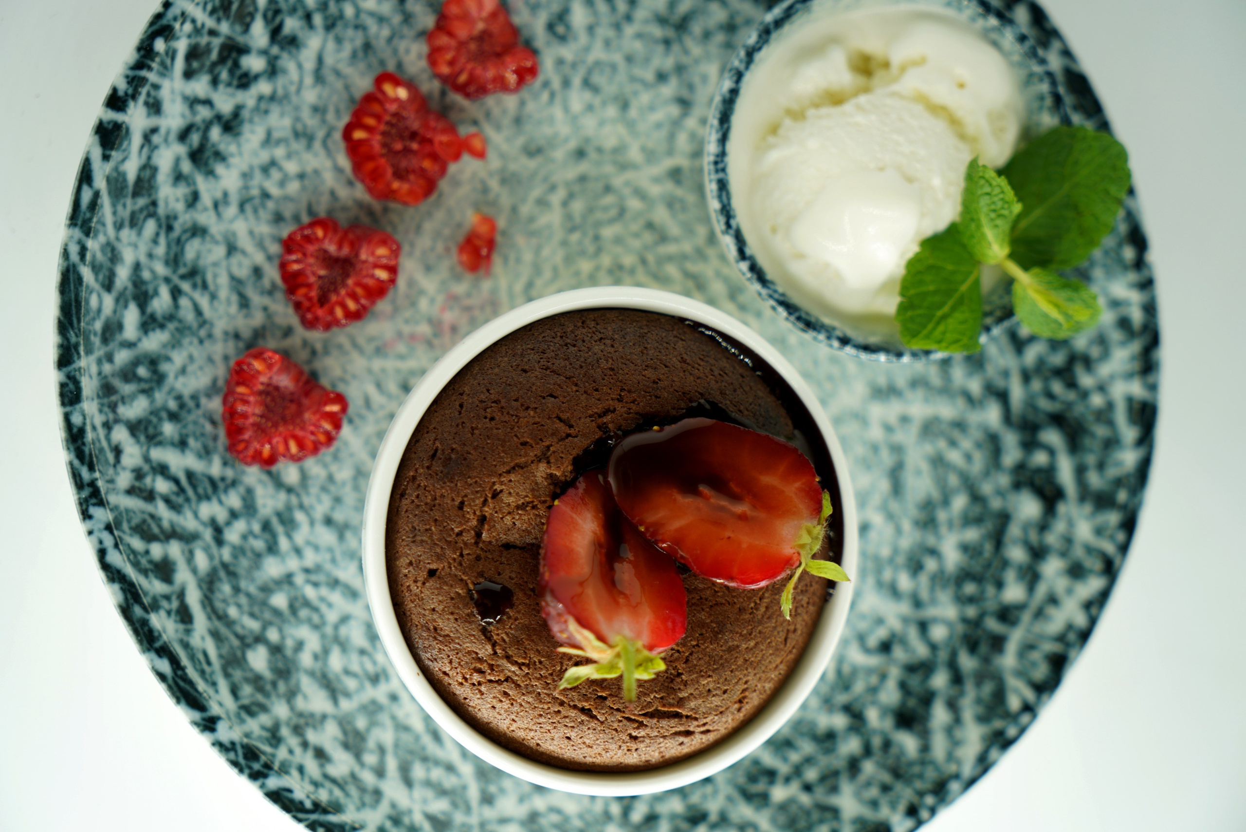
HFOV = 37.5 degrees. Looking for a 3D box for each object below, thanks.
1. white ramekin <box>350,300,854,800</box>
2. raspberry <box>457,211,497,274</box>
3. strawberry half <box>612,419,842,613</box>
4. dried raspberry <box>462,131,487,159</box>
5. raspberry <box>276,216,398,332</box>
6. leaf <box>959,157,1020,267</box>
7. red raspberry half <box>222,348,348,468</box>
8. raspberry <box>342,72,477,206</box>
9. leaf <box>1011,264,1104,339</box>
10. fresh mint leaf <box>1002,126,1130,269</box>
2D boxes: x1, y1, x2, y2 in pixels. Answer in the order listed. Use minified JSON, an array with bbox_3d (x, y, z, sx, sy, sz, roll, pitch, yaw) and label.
[{"bbox_3d":[-0.006,0.022,0.343,0.089,0.044,0.089,0,88,-14],"label":"white ramekin"},{"bbox_3d":[-0.028,-0.034,0.358,0.007,0.006,0.012,24,83,-12],"label":"raspberry"},{"bbox_3d":[0.018,0.017,0.320,0.043,0.016,0.025,22,83,-12],"label":"strawberry half"},{"bbox_3d":[-0.029,-0.053,0.359,0.005,0.004,0.005,0,88,-14],"label":"dried raspberry"},{"bbox_3d":[-0.054,-0.027,0.349,0.024,0.013,0.021,0,88,-14],"label":"raspberry"},{"bbox_3d":[0.065,-0.036,0.326,0.011,0.011,0.020,-12,91,-14],"label":"leaf"},{"bbox_3d":[-0.064,-0.002,0.346,0.024,0.013,0.022,0,88,-14],"label":"red raspberry half"},{"bbox_3d":[-0.042,-0.053,0.353,0.025,0.013,0.025,0,88,-14],"label":"raspberry"},{"bbox_3d":[0.079,-0.020,0.334,0.018,0.007,0.013,37,80,-10],"label":"leaf"},{"bbox_3d":[0.082,-0.040,0.340,0.024,0.008,0.030,46,79,-9],"label":"fresh mint leaf"}]

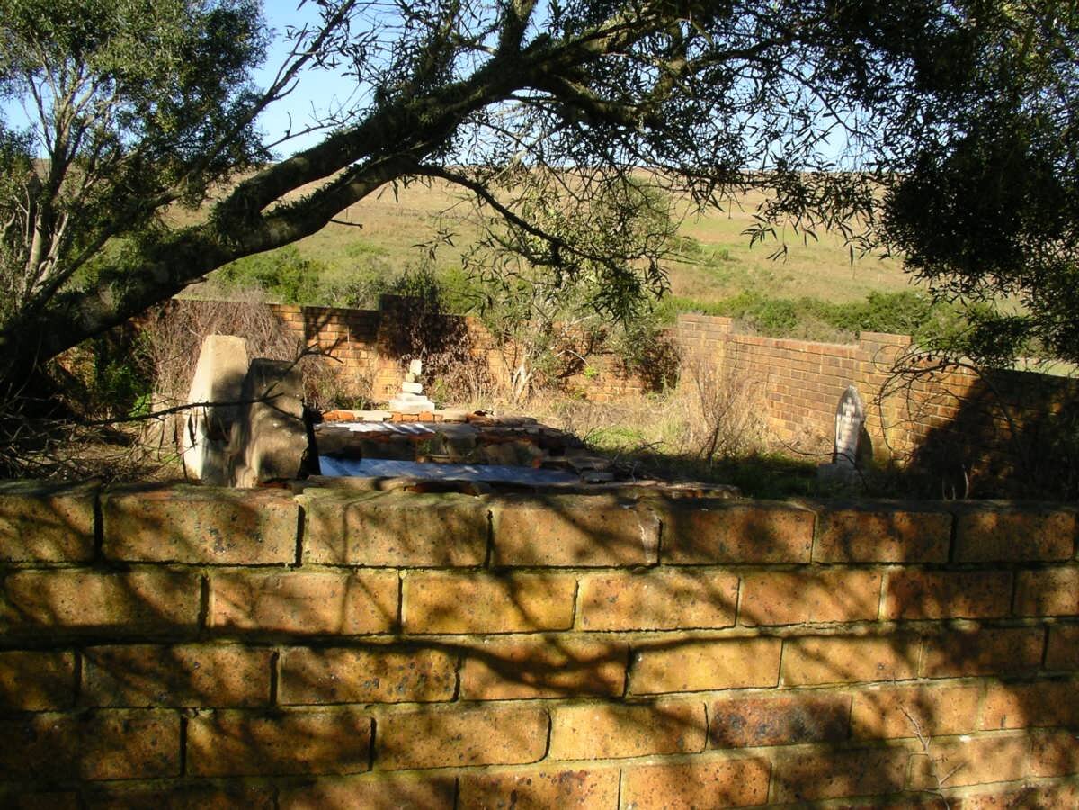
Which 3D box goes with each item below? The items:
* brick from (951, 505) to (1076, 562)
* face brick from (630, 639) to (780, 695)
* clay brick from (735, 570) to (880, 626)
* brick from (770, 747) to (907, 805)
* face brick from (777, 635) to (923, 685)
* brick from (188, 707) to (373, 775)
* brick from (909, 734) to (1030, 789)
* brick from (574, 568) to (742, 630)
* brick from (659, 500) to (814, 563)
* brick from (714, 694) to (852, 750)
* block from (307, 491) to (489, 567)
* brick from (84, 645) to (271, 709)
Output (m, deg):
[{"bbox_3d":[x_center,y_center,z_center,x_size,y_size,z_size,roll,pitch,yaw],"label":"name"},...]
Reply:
[{"bbox_3d":[0.690,0.192,1.762,0.222,0.073,0.106,2,5,-18],"label":"brick"},{"bbox_3d":[0.213,0.348,1.619,0.222,0.073,0.106,2,5,-18],"label":"face brick"},{"bbox_3d":[0.364,0.264,1.659,0.222,0.073,0.106,2,5,-18],"label":"clay brick"},{"bbox_3d":[0.417,0.521,1.706,0.222,0.073,0.106,2,5,-18],"label":"brick"},{"bbox_3d":[0.432,0.360,1.705,0.226,0.069,0.106,3,7,-19],"label":"face brick"},{"bbox_3d":[-0.330,0.405,1.449,0.222,0.073,0.106,2,5,-18],"label":"brick"},{"bbox_3d":[0.630,0.530,1.780,0.222,0.073,0.106,2,5,-18],"label":"brick"},{"bbox_3d":[0.143,0.257,1.594,0.226,0.075,0.106,3,7,-19],"label":"brick"},{"bbox_3d":[0.256,0.175,1.614,0.222,0.073,0.106,2,5,-18],"label":"brick"},{"bbox_3d":[0.326,0.441,1.680,0.223,0.072,0.106,3,7,-19],"label":"brick"},{"bbox_3d":[-0.191,0.155,1.468,0.225,0.075,0.106,3,7,-19],"label":"block"},{"bbox_3d":[-0.440,0.313,1.405,0.217,0.074,0.106,3,7,-19],"label":"brick"}]

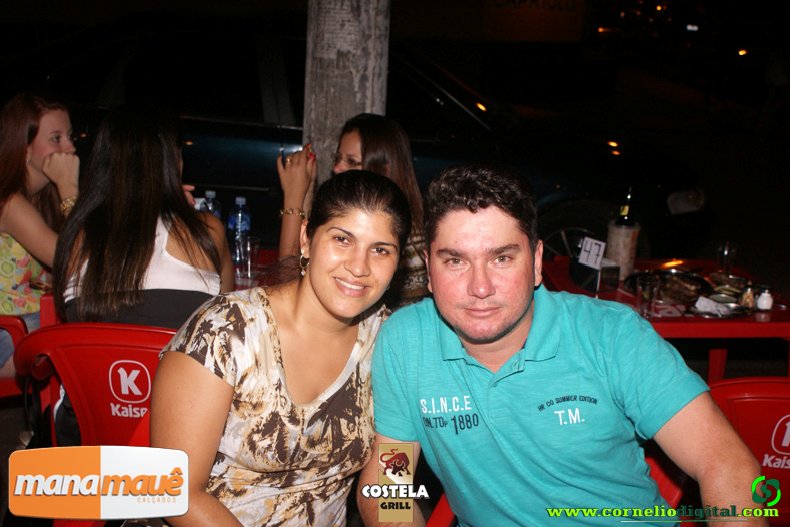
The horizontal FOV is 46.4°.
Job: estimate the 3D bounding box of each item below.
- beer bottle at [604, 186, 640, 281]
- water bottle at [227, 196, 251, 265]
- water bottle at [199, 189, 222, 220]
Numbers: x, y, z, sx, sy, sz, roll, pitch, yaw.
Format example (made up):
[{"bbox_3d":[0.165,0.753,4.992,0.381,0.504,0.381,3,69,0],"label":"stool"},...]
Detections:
[{"bbox_3d":[0.735,-0.100,2.949,0.102,0.296,0.102,3,15,0],"label":"beer bottle"},{"bbox_3d":[-0.480,-0.099,2.821,0.067,0.206,0.067,3,15,0],"label":"water bottle"},{"bbox_3d":[-0.579,-0.125,2.895,0.067,0.206,0.067,3,15,0],"label":"water bottle"}]

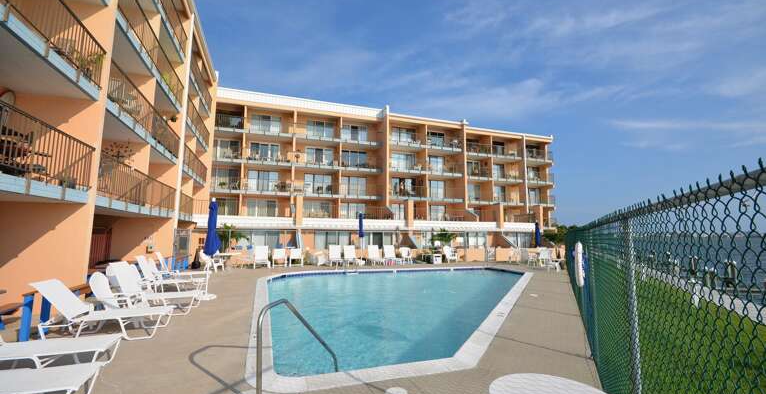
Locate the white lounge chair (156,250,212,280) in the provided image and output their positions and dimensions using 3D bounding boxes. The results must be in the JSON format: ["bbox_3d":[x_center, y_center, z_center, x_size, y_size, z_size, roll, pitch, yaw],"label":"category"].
[{"bbox_3d":[-6.627,2.403,10.589,1.750,1.030,0.620,2,-7,-13],"label":"white lounge chair"}]

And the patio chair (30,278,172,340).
[{"bbox_3d":[-4.535,1.834,5.290,1.830,0.930,0.620,2,-7,-17],"label":"patio chair"}]

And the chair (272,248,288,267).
[{"bbox_3d":[-5.259,3.140,16.544,0.680,0.970,0.750,2,-7,-18],"label":"chair"}]

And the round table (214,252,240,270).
[{"bbox_3d":[-7.409,3.077,15.040,1.120,0.730,1.120,0,-7,0],"label":"round table"}]

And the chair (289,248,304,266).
[{"bbox_3d":[-4.610,3.224,17.239,0.680,0.970,0.800,2,-7,-18],"label":"chair"}]

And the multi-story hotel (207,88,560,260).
[{"bbox_3d":[0.703,-1.071,37.585,36.000,14.300,11.500,2,-7,-18],"label":"multi-story hotel"}]

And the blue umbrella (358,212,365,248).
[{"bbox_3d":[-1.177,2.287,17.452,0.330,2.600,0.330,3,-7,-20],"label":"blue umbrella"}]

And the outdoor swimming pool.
[{"bbox_3d":[2.189,3.535,10.016,10.900,1.200,9.700,3,-7,-20],"label":"outdoor swimming pool"}]

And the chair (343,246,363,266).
[{"bbox_3d":[-1.760,3.301,18.037,0.650,1.020,1.400,4,-8,-28],"label":"chair"}]

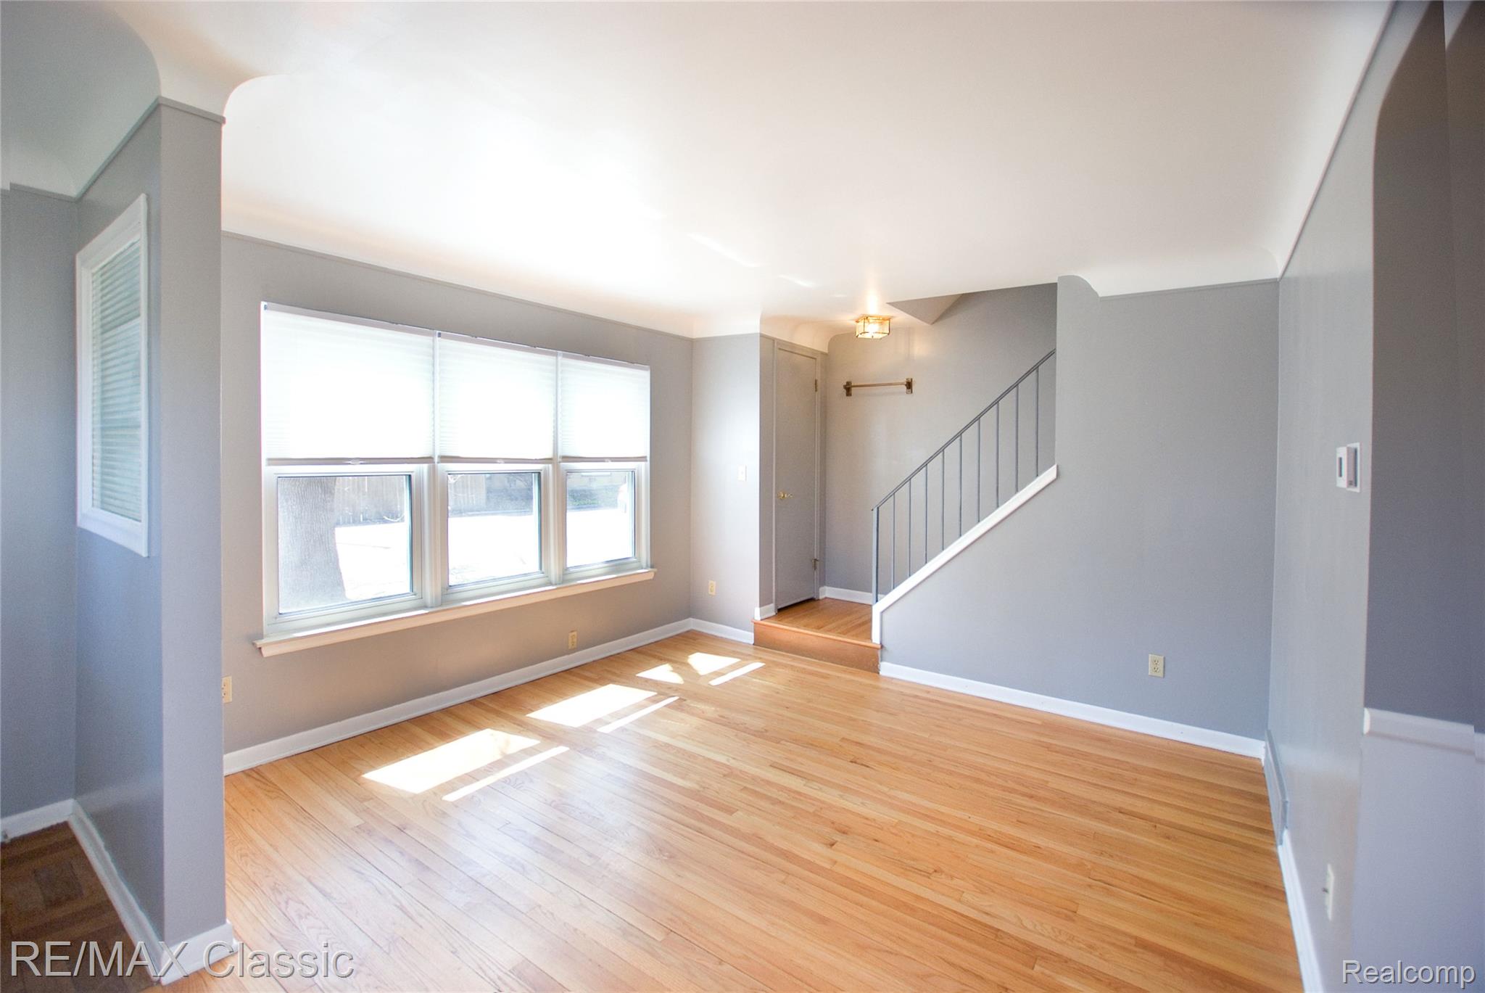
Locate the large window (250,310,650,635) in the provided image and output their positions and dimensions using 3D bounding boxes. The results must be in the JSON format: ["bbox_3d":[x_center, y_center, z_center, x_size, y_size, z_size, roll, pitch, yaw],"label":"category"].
[{"bbox_3d":[-1.496,-0.154,3.837,0.101,1.558,2.475,2,3,36],"label":"large window"}]

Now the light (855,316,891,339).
[{"bbox_3d":[1.013,-1.324,4.760,0.202,0.138,0.206,2,3,36],"label":"light"}]

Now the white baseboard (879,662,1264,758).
[{"bbox_3d":[1.744,1.206,3.596,2.006,0.092,0.018,2,3,36],"label":"white baseboard"}]

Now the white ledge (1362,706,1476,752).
[{"bbox_3d":[1.257,0.432,1.154,0.139,0.050,0.035,2,3,37],"label":"white ledge"}]

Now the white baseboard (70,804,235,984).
[{"bbox_3d":[-2.040,1.258,2.077,1.270,0.094,0.171,2,3,36],"label":"white baseboard"}]

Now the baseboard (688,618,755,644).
[{"bbox_3d":[-0.183,1.091,4.993,0.642,0.094,0.018,2,3,36],"label":"baseboard"}]

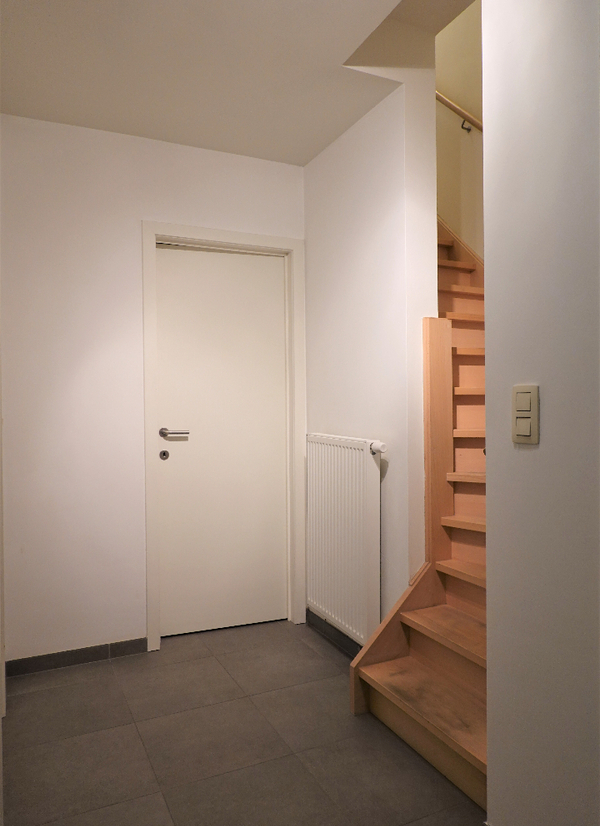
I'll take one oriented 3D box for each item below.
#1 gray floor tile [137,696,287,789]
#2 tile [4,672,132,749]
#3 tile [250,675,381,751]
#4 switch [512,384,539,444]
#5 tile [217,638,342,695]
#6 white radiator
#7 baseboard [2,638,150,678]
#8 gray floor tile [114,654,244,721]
[{"bbox_3d":[-0.321,1.168,2.153,0.452,0.012,0.452,-1,1,-25],"label":"gray floor tile"},{"bbox_3d":[-0.927,1.170,2.368,0.452,0.012,0.452,-1,1,-25],"label":"tile"},{"bbox_3d":[0.089,1.163,2.348,0.452,0.012,0.452,-1,1,-25],"label":"tile"},{"bbox_3d":[0.547,0.004,1.457,0.012,0.141,0.080,-1,1,-25],"label":"switch"},{"bbox_3d":[-0.106,1.161,2.758,0.452,0.012,0.452,-1,1,-25],"label":"tile"},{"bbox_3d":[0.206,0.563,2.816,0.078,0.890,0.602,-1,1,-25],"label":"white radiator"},{"bbox_3d":[-1.021,1.125,2.776,0.623,0.071,0.012,-1,1,-25],"label":"baseboard"},{"bbox_3d":[-0.516,1.166,2.563,0.452,0.012,0.452,-1,1,-25],"label":"gray floor tile"}]

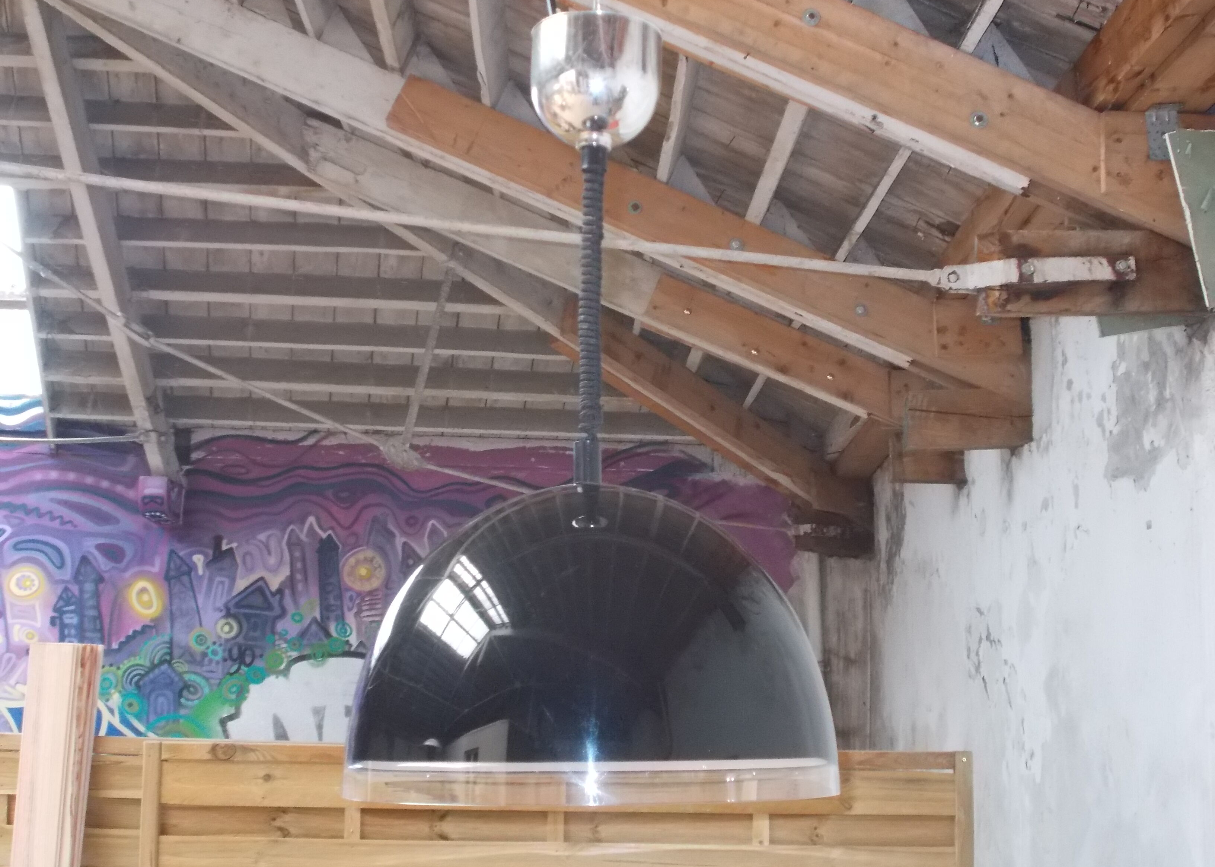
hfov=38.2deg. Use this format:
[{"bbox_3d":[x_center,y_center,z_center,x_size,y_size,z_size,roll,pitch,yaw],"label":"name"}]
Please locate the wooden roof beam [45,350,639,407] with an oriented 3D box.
[{"bbox_3d":[-1.287,-0.309,9.442,3.343,0.147,0.062,2,-32,-6],"label":"wooden roof beam"}]

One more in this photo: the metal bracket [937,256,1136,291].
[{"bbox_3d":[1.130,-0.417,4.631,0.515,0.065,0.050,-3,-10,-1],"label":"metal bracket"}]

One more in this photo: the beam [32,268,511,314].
[{"bbox_3d":[-1.549,-0.725,8.758,2.515,0.140,0.065,2,-32,-6],"label":"beam"}]

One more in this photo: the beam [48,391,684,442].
[{"bbox_3d":[-1.196,-0.101,9.790,3.698,0.158,0.050,2,-32,-6],"label":"beam"}]

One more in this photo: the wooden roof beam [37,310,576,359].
[{"bbox_3d":[-1.454,-0.510,9.110,2.861,0.145,0.050,2,-32,-6],"label":"wooden roof beam"}]

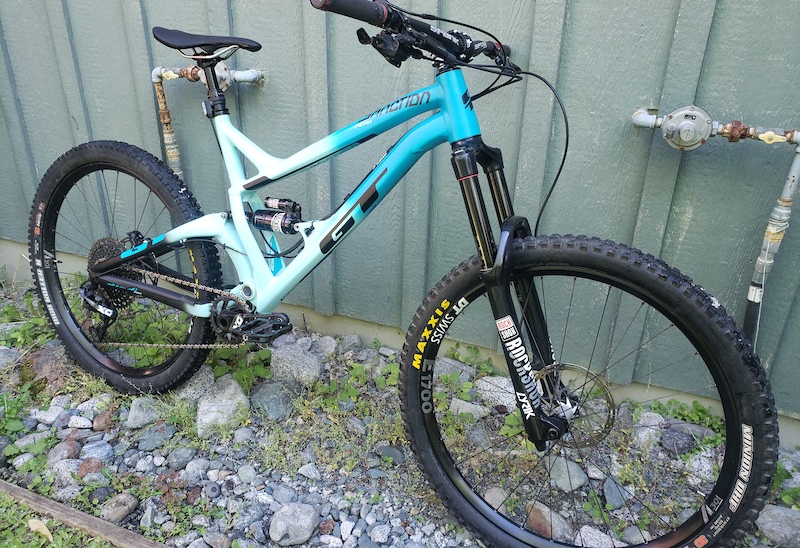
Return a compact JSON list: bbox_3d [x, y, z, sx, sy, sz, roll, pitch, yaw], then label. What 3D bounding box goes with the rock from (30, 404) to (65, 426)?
[{"bbox_3d":[-0.948,0.373,1.621,0.080,0.045,0.050,-2,25,-7],"label":"rock"}]

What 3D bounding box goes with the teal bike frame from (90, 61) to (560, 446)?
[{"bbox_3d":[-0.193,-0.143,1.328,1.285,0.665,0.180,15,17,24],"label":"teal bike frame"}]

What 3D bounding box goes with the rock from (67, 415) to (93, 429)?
[{"bbox_3d":[-0.856,0.396,1.607,0.058,0.030,0.041,-14,30,-30],"label":"rock"}]

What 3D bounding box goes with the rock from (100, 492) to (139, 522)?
[{"bbox_3d":[-0.622,0.520,1.337,0.050,0.045,0.080,20,31,35],"label":"rock"}]

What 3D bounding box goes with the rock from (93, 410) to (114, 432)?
[{"bbox_3d":[-0.790,0.394,1.605,0.052,0.039,0.072,-3,26,-10],"label":"rock"}]

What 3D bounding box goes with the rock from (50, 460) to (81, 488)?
[{"bbox_3d":[-0.816,0.482,1.462,0.070,0.051,0.073,-16,30,-32],"label":"rock"}]

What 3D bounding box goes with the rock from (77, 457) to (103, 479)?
[{"bbox_3d":[-0.741,0.468,1.441,0.056,0.042,0.052,-5,26,-13],"label":"rock"}]

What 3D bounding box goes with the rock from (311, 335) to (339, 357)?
[{"bbox_3d":[-0.235,0.226,1.900,0.082,0.067,0.074,-2,26,-7],"label":"rock"}]

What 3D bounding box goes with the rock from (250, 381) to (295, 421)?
[{"bbox_3d":[-0.350,0.347,1.650,0.120,0.096,0.121,-5,26,-13],"label":"rock"}]

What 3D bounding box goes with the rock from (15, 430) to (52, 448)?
[{"bbox_3d":[-0.956,0.430,1.565,0.052,0.033,0.083,14,28,24],"label":"rock"}]

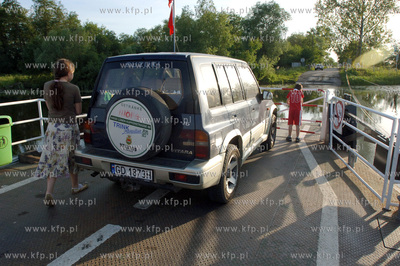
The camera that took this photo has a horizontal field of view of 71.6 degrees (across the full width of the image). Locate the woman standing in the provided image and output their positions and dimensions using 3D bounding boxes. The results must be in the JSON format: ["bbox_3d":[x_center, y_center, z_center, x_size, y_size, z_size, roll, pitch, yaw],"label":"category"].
[{"bbox_3d":[-1.665,-0.019,3.357,0.520,1.660,0.560,3,12,17],"label":"woman standing"}]

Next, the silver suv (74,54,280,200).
[{"bbox_3d":[0.118,-0.291,4.538,1.740,1.690,4.130,5,13,25],"label":"silver suv"}]

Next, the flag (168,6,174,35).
[{"bbox_3d":[-0.720,-2.840,7.000,0.150,0.670,0.100,-2,12,-6],"label":"flag"}]

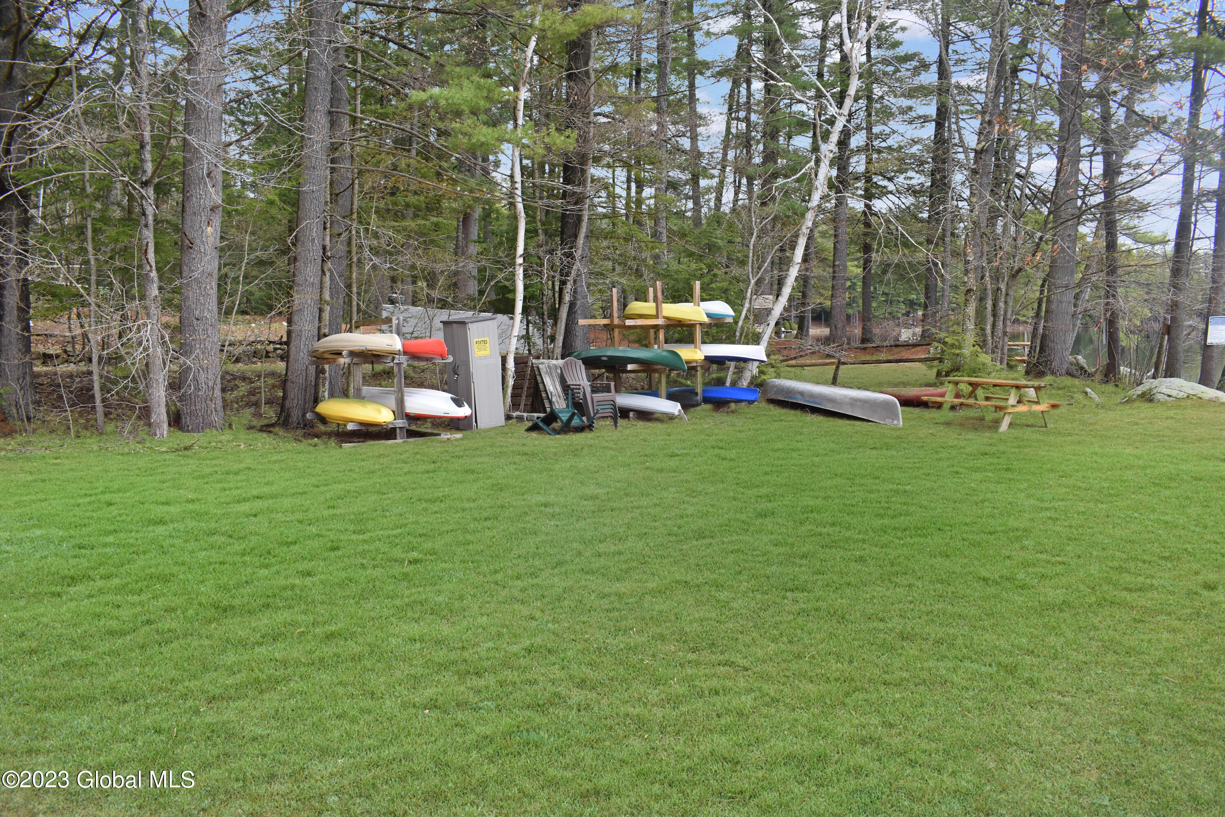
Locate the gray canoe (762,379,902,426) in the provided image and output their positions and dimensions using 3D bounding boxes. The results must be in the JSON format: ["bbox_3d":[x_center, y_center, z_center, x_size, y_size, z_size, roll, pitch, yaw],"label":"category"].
[{"bbox_3d":[4.184,-0.163,18.162,0.900,0.480,4.800,-2,6,-17],"label":"gray canoe"}]

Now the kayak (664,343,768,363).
[{"bbox_3d":[2.118,-1.163,18.943,0.720,0.360,3.300,-3,6,-27],"label":"kayak"}]

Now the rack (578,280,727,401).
[{"bbox_3d":[0.864,-1.352,19.338,2.450,2.450,2.200,-3,6,-27],"label":"rack"}]

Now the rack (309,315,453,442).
[{"bbox_3d":[-3.783,-0.562,14.818,1.750,1.860,2.150,-3,7,-32],"label":"rack"}]

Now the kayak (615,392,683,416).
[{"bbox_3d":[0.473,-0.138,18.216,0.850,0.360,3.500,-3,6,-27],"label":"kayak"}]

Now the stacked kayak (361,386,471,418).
[{"bbox_3d":[-3.115,-0.114,14.552,0.800,0.380,3.600,-3,7,-32],"label":"stacked kayak"}]

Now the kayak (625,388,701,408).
[{"bbox_3d":[0.997,-0.252,19.083,0.700,0.360,3.000,-3,6,-27],"label":"kayak"}]

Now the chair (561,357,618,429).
[{"bbox_3d":[-0.380,-0.281,15.445,0.750,1.150,0.850,-5,8,-43],"label":"chair"}]

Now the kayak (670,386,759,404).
[{"bbox_3d":[2.066,-0.297,19.027,0.700,0.340,3.100,-3,6,-27],"label":"kayak"}]

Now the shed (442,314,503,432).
[{"bbox_3d":[-2.330,-0.605,15.363,0.660,1.820,0.780,-5,8,-43],"label":"shed"}]

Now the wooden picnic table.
[{"bbox_3d":[6.720,-0.085,16.217,1.470,0.770,1.830,-3,6,-29],"label":"wooden picnic table"}]

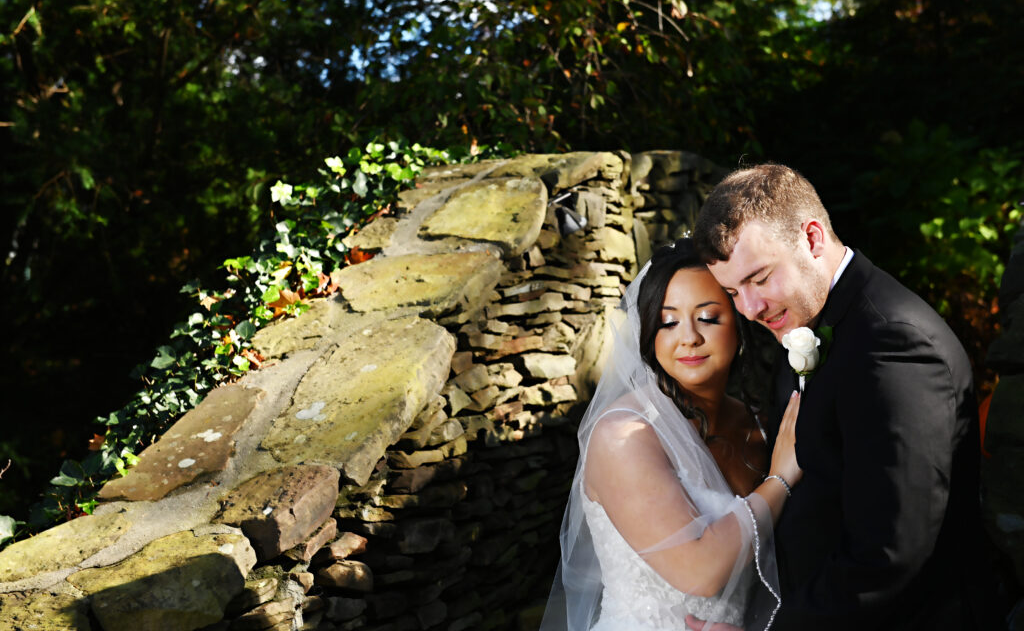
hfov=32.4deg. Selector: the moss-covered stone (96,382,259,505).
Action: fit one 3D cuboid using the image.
[{"bbox_3d":[-0.577,0.267,3.327,0.185,0.070,0.398,1,26,21],"label":"moss-covered stone"}]

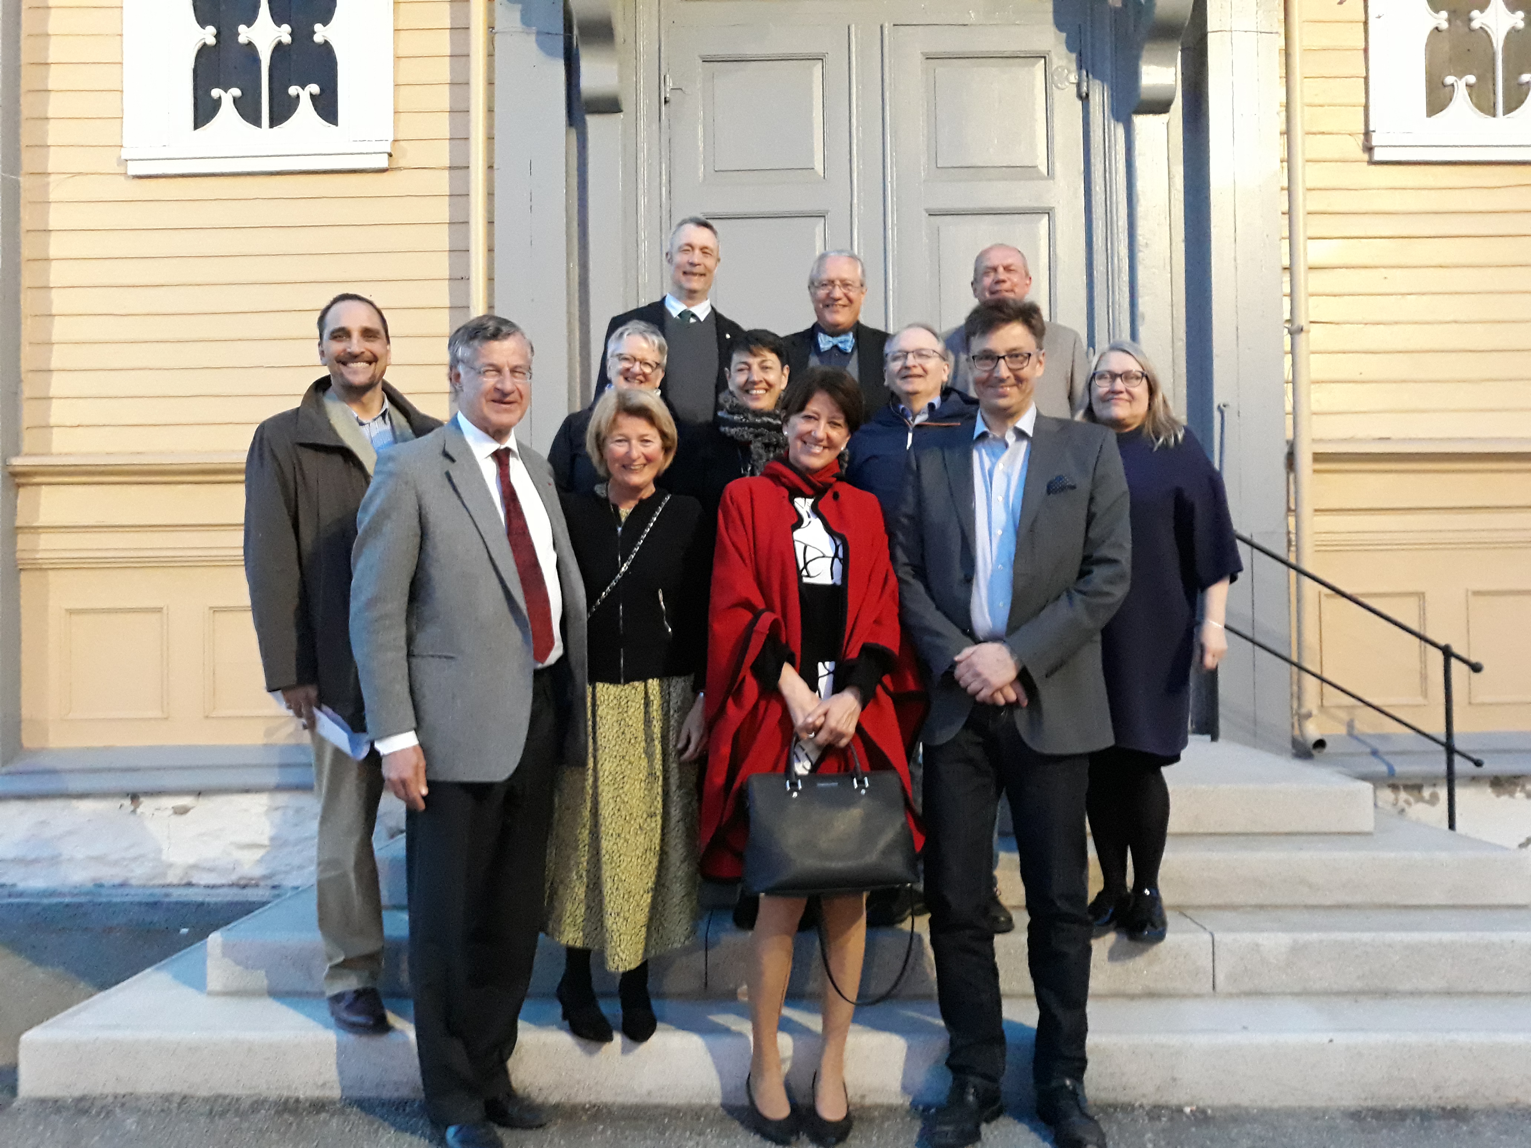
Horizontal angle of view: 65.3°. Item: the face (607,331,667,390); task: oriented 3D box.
[{"bbox_3d":[-0.366,-0.594,3.380,0.160,0.180,0.155,9,-2,-12],"label":"face"}]

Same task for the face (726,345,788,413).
[{"bbox_3d":[-0.020,-0.539,3.270,0.165,0.185,0.150,0,-2,-2],"label":"face"}]

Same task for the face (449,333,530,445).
[{"bbox_3d":[-0.615,-0.412,2.670,0.170,0.238,0.170,-1,-3,-32],"label":"face"}]

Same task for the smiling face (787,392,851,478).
[{"bbox_3d":[0.119,-0.319,2.710,0.142,0.188,0.150,9,-2,4],"label":"smiling face"}]

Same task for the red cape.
[{"bbox_3d":[0.115,0.217,2.765,0.540,0.970,0.380,0,-2,-10],"label":"red cape"}]

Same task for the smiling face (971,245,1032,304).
[{"bbox_3d":[0.722,-0.907,3.650,0.178,0.205,0.170,-1,-2,12],"label":"smiling face"}]

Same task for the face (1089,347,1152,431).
[{"bbox_3d":[0.974,-0.506,3.270,0.165,0.220,0.160,-1,-2,18],"label":"face"}]

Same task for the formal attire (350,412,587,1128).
[{"bbox_3d":[-0.659,0.429,2.670,0.540,1.580,0.360,1,-3,-37],"label":"formal attire"}]

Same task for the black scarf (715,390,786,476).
[{"bbox_3d":[-0.025,-0.384,3.290,0.250,0.270,0.200,0,-2,-2],"label":"black scarf"}]

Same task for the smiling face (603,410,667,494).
[{"bbox_3d":[-0.318,-0.291,2.890,0.155,0.200,0.155,0,-2,-6],"label":"smiling face"}]

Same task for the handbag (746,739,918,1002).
[{"bbox_3d":[0.142,0.640,2.560,0.370,0.560,0.160,0,-2,-13],"label":"handbag"}]

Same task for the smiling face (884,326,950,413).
[{"bbox_3d":[0.420,-0.565,3.300,0.175,0.235,0.170,0,-2,18],"label":"smiling face"}]

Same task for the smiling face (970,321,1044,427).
[{"bbox_3d":[0.547,-0.453,2.710,0.166,0.238,0.170,-2,-2,19],"label":"smiling face"}]

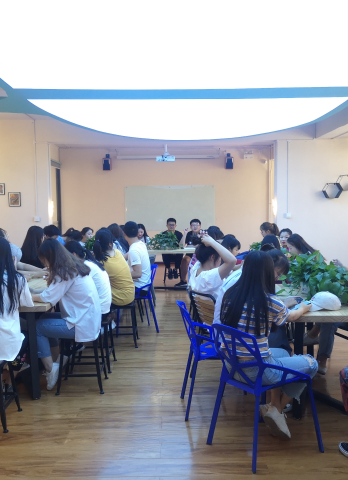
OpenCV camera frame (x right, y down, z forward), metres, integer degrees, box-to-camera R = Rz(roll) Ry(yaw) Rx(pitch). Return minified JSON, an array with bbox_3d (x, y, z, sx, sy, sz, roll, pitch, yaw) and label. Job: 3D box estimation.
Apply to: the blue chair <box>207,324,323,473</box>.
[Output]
[{"bbox_3d":[0.549,0.906,3.116,0.563,0.791,0.538,-3,5,-33],"label":"blue chair"}]

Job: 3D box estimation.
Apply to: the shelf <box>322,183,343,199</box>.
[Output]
[{"bbox_3d":[3.275,-1.023,10.316,0.370,0.320,0.120,0,4,0],"label":"shelf"}]

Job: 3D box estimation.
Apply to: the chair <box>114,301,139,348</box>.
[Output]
[{"bbox_3d":[-0.576,0.927,5.514,0.399,0.448,0.399,-1,4,-2],"label":"chair"}]

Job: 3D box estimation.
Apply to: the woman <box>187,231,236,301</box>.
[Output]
[{"bbox_3d":[0.472,0.564,4.384,0.621,1.290,0.485,-3,5,-35],"label":"woman"}]

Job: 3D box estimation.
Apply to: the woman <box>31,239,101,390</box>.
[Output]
[{"bbox_3d":[-0.886,0.614,4.162,0.553,1.261,0.456,0,4,5],"label":"woman"}]

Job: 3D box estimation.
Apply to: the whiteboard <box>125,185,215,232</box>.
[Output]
[{"bbox_3d":[-0.106,-0.838,13.274,2.400,1.200,0.030,0,4,0],"label":"whiteboard"}]

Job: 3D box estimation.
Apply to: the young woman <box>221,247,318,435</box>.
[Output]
[{"bbox_3d":[0.654,0.723,3.366,0.690,1.300,0.480,-3,5,-39],"label":"young woman"}]

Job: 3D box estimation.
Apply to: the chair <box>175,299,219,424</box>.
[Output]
[{"bbox_3d":[0.335,0.888,3.830,0.590,0.800,0.530,-1,4,-2],"label":"chair"}]

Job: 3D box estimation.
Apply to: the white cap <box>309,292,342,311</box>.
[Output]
[{"bbox_3d":[1.244,0.489,4.112,0.270,0.140,0.180,-1,4,-16],"label":"white cap"}]

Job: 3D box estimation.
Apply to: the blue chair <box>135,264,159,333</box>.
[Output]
[{"bbox_3d":[-0.526,0.763,6.435,0.570,0.820,0.530,-2,4,-19],"label":"blue chair"}]

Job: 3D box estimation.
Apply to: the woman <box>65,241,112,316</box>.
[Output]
[{"bbox_3d":[-0.950,0.618,4.850,0.700,1.220,0.460,0,4,7],"label":"woman"}]

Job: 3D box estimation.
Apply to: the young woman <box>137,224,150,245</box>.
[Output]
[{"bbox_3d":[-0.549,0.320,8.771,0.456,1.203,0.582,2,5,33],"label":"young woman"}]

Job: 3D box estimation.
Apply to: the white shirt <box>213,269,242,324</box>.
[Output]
[{"bbox_3d":[0.540,0.513,3.840,0.480,0.600,0.460,-1,4,-6],"label":"white shirt"}]

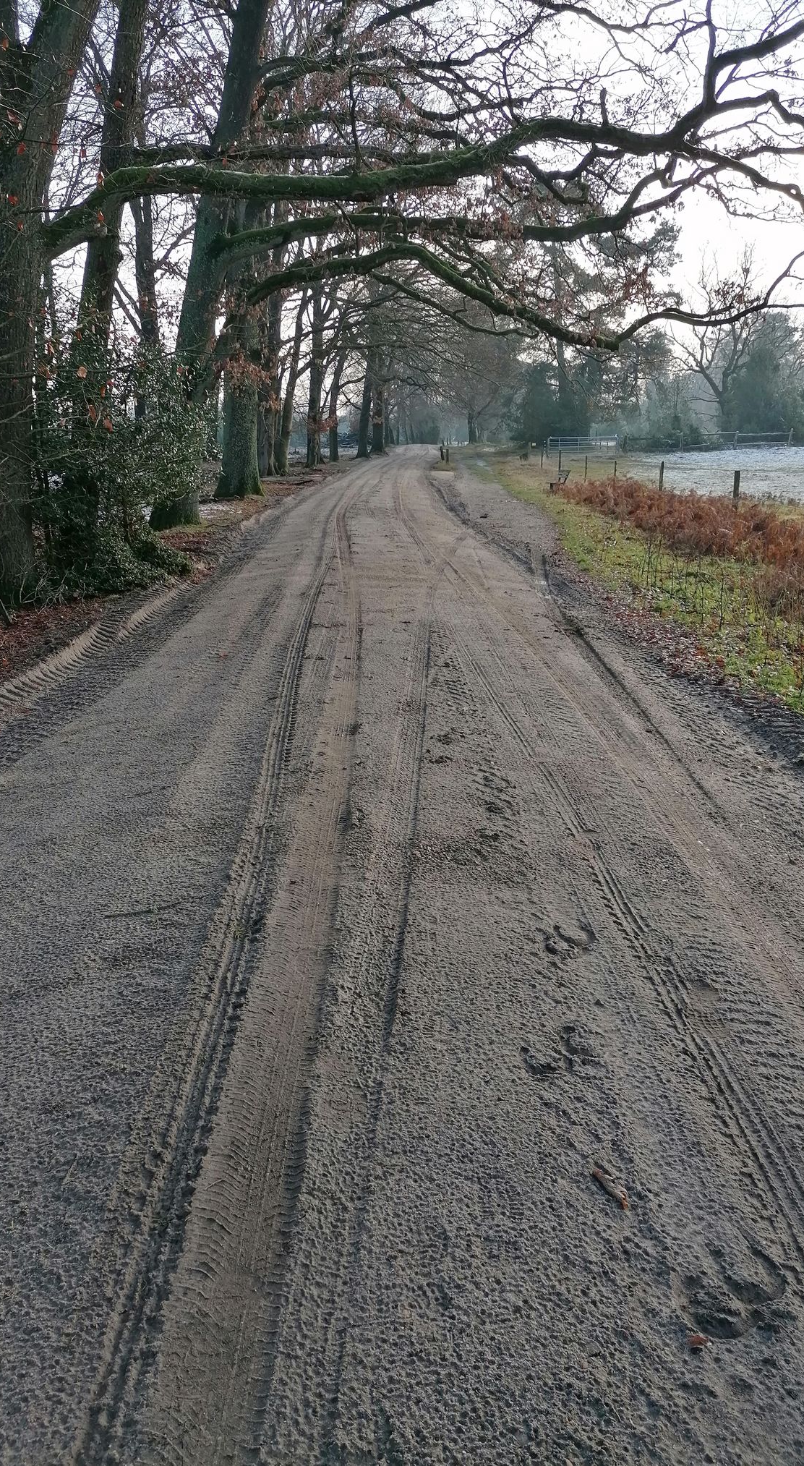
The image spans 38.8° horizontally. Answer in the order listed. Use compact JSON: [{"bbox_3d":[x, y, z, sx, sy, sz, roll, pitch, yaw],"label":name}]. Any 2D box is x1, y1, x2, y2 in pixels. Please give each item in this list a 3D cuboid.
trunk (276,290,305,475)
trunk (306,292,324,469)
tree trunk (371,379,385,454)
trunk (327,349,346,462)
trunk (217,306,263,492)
[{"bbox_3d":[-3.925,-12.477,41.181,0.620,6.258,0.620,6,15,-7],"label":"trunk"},{"bbox_3d":[-3.763,-15.265,49.754,0.660,7.316,0.660,-1,15,-4],"label":"trunk"},{"bbox_3d":[-1.583,-21.068,76.146,0.880,4.851,0.880,0,15,-1],"label":"tree trunk"},{"bbox_3d":[-3.264,-16.743,58.671,0.520,5.565,0.520,5,15,-5],"label":"trunk"},{"bbox_3d":[-3.949,-8.059,27.867,1.000,4.558,1.000,-2,15,-7],"label":"trunk"}]

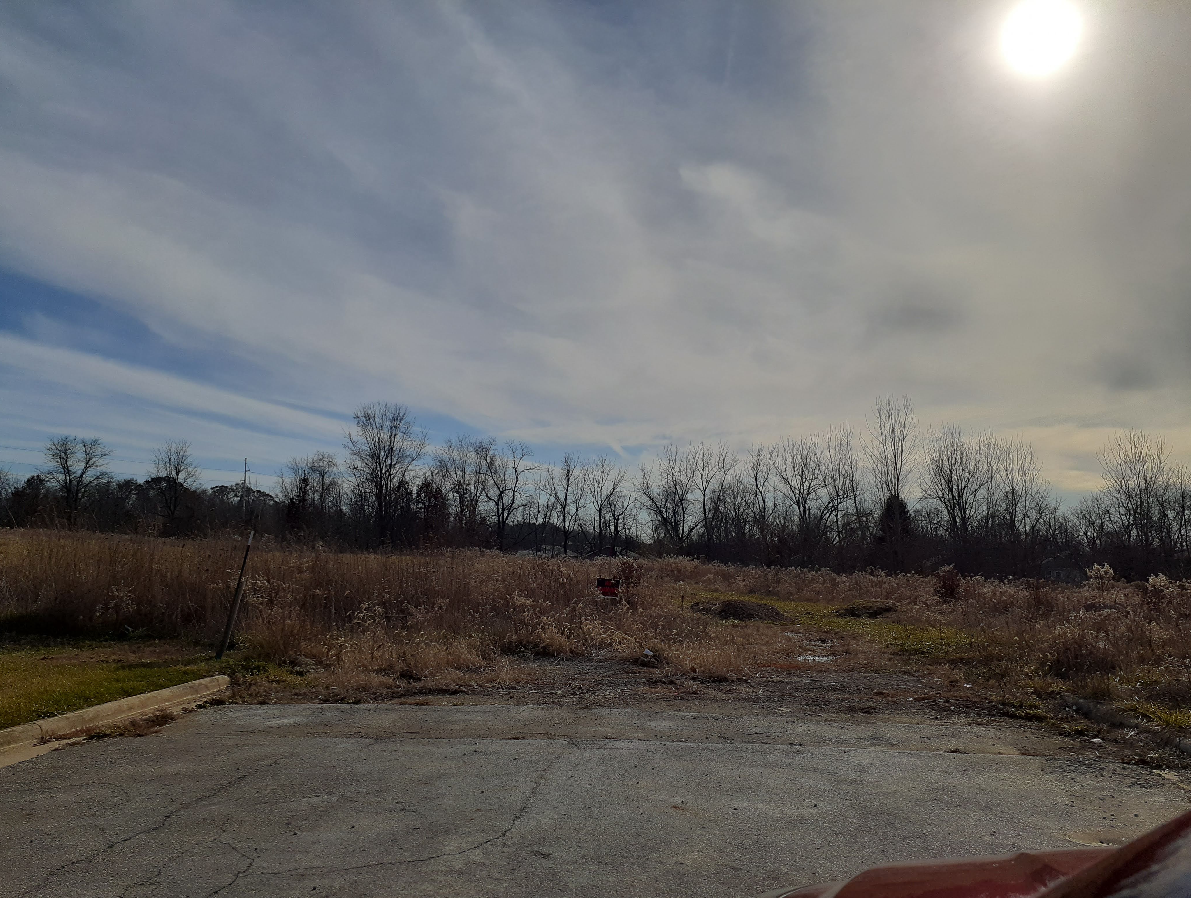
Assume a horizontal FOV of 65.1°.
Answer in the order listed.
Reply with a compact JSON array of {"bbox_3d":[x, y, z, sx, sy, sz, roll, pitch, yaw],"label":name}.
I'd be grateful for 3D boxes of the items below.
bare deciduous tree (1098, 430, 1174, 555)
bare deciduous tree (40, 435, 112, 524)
[{"bbox_3d":[53.840,4.471,93.000,7.545,12.761,7.168,0,-6,0],"label":"bare deciduous tree"},{"bbox_3d":[-50.030,3.110,90.000,6.941,8.834,6.594,0,-6,0],"label":"bare deciduous tree"}]

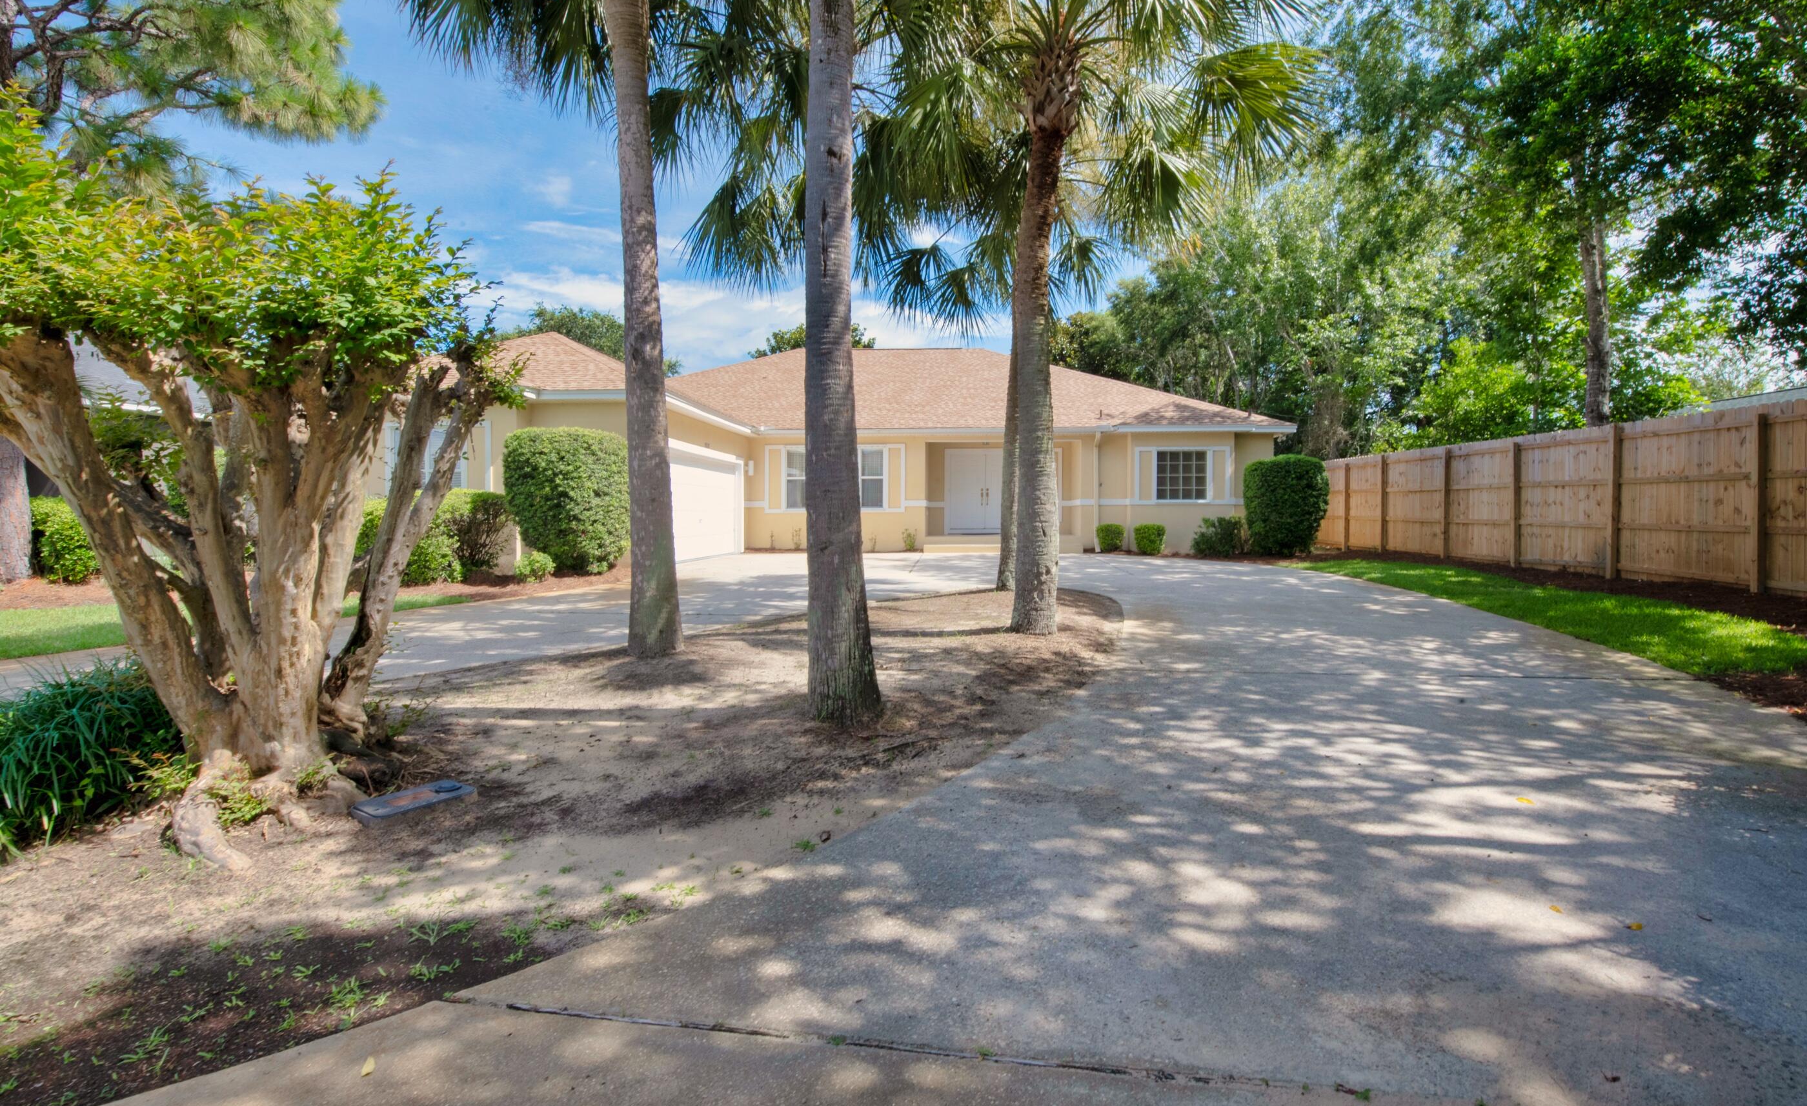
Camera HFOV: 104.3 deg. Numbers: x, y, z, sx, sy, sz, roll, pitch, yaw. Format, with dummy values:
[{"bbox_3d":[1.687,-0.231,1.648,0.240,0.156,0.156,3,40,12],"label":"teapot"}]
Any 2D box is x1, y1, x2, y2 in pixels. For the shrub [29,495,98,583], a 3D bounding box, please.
[{"bbox_3d":[-12.707,-0.213,10.600,0.920,1.270,0.880,0,3,6],"label":"shrub"}]

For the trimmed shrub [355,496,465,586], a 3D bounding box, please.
[{"bbox_3d":[-7.049,-0.180,9.950,1.300,1.250,1.050,0,3,6],"label":"trimmed shrub"}]

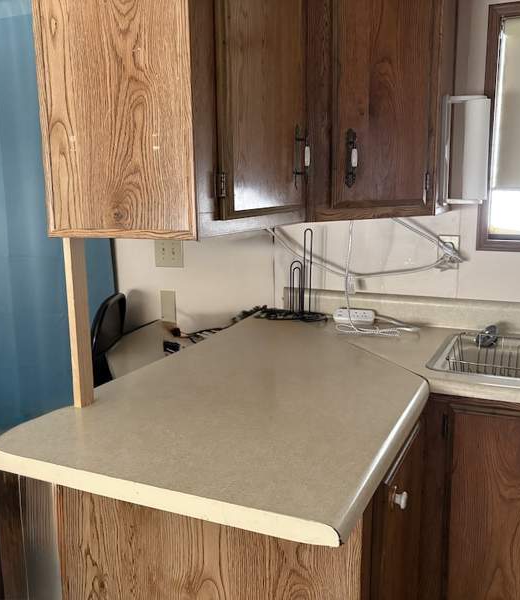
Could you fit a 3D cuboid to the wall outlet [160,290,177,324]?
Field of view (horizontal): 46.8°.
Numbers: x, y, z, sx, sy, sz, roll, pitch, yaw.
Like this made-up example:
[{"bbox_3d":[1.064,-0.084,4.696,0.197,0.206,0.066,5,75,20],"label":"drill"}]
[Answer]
[{"bbox_3d":[-0.383,0.032,2.487,0.074,0.123,0.008,4,11,24],"label":"wall outlet"}]

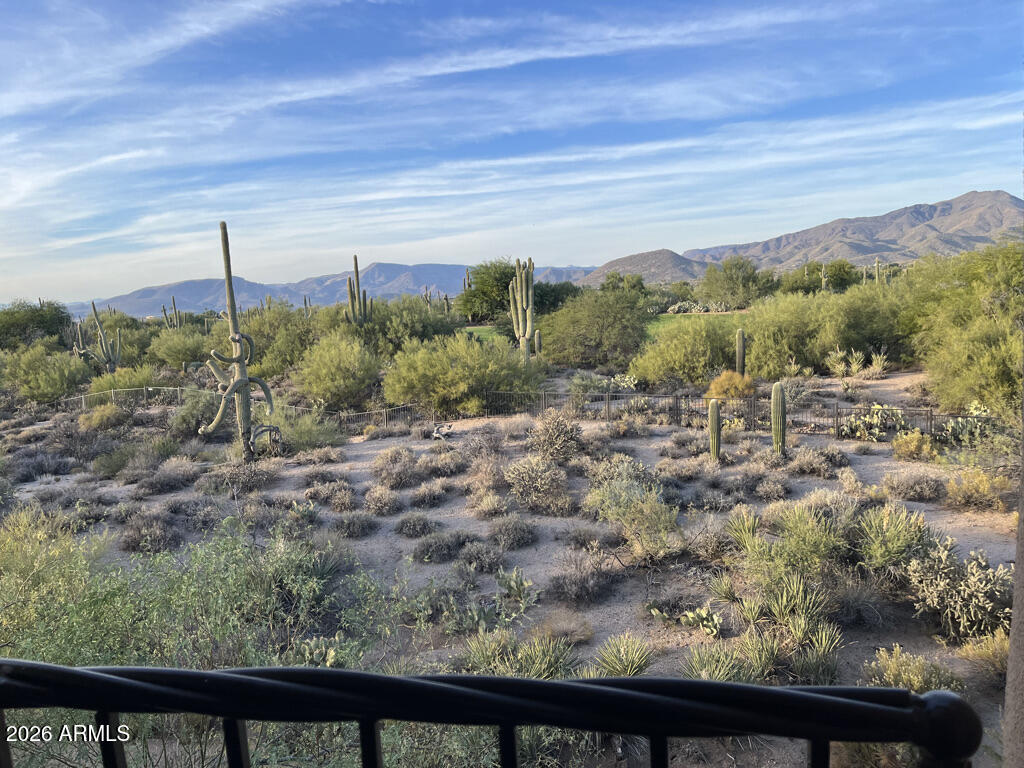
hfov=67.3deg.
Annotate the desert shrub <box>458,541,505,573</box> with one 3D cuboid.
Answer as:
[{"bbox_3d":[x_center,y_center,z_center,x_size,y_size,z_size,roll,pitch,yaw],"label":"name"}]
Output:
[{"bbox_3d":[-0.576,3.190,14.507,0.842,0.490,0.782,0,6,0],"label":"desert shrub"}]

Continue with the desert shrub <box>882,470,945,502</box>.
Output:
[{"bbox_3d":[10.282,2.537,19.686,1.555,0.657,1.433,0,6,0],"label":"desert shrub"}]

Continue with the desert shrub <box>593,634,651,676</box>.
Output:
[{"bbox_3d":[1.415,3.511,9.950,0.743,0.560,0.743,-2,8,7],"label":"desert shrub"}]

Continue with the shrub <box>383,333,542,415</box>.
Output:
[{"bbox_3d":[-2.544,-0.721,39.723,8.250,3.870,6.187,0,6,0],"label":"shrub"}]

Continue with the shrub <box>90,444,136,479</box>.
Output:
[{"bbox_3d":[-13.516,2.551,25.941,1.556,1.044,1.478,-7,9,-28],"label":"shrub"}]

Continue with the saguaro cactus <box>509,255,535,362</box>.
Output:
[{"bbox_3d":[0.546,-4.088,44.168,1.506,6.397,1.280,-3,7,1],"label":"saguaro cactus"}]

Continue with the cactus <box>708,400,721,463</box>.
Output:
[{"bbox_3d":[5.294,1.193,20.135,0.316,1.648,0.316,0,8,15],"label":"cactus"}]

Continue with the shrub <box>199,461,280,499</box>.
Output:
[{"bbox_3d":[-7.379,2.507,20.772,2.092,0.847,1.569,0,6,0],"label":"shrub"}]

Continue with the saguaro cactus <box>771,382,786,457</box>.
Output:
[{"bbox_3d":[6.984,0.916,20.156,0.401,2.033,0.401,-1,7,19],"label":"saguaro cactus"}]

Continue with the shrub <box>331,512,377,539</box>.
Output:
[{"bbox_3d":[-3.444,3.046,16.920,0.986,0.449,0.916,0,6,0],"label":"shrub"}]

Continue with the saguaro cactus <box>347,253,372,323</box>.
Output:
[{"bbox_3d":[-14.339,-7.583,71.689,2.300,8.759,2.000,-5,8,-11],"label":"saguaro cactus"}]

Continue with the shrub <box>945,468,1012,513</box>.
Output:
[{"bbox_3d":[9.220,2.053,15.200,1.348,0.728,1.213,1,8,31],"label":"shrub"}]

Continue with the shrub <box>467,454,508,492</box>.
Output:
[{"bbox_3d":[-0.628,2.199,19.531,0.968,0.942,0.871,-3,8,-2],"label":"shrub"}]

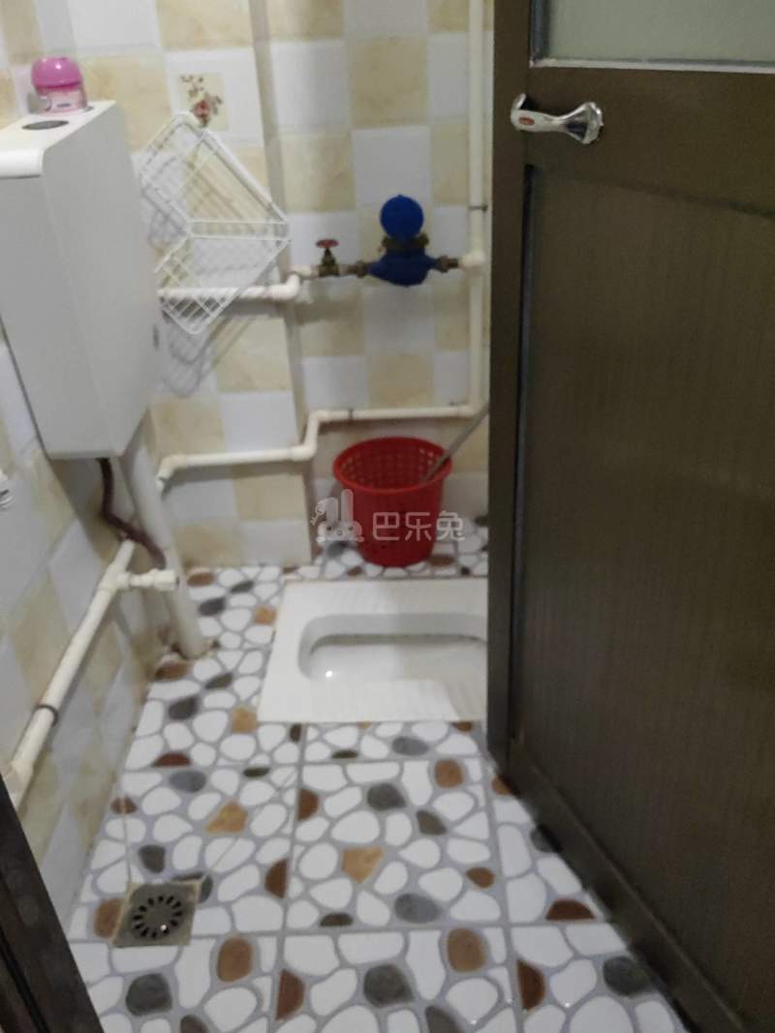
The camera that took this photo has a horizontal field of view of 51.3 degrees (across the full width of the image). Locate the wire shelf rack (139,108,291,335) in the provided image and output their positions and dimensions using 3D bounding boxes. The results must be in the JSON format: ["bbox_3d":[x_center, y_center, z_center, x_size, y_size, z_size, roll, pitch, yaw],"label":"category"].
[{"bbox_3d":[-0.298,-0.501,1.400,0.248,0.350,0.113,-2,32,1],"label":"wire shelf rack"}]

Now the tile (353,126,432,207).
[{"bbox_3d":[0.010,-0.701,1.624,0.155,0.151,0.010,-3,30,1],"label":"tile"}]

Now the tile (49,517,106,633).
[{"bbox_3d":[-0.475,0.094,1.226,0.010,0.149,0.151,-2,32,1],"label":"tile"}]

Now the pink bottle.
[{"bbox_3d":[-0.452,-0.592,1.097,0.069,0.072,0.065,-13,33,-16],"label":"pink bottle"}]

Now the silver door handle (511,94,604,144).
[{"bbox_3d":[0.156,-0.368,0.746,0.050,0.046,0.105,-14,32,-19],"label":"silver door handle"}]

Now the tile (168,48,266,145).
[{"bbox_3d":[-0.297,-0.723,1.399,0.153,0.151,0.010,-3,30,1],"label":"tile"}]

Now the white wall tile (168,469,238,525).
[{"bbox_3d":[-0.409,-0.055,1.780,0.146,0.150,0.010,-3,30,1],"label":"white wall tile"}]

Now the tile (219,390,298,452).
[{"bbox_3d":[-0.261,-0.188,1.665,0.150,0.150,0.010,-2,32,1],"label":"tile"}]

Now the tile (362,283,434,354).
[{"bbox_3d":[0.024,-0.426,1.741,0.151,0.150,0.010,-2,32,1],"label":"tile"}]

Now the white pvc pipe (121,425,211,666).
[{"bbox_3d":[-0.399,0.029,1.465,0.052,0.546,0.052,-2,32,1],"label":"white pvc pipe"}]

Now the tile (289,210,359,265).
[{"bbox_3d":[-0.131,-0.563,1.701,0.144,0.150,0.010,-3,30,1],"label":"tile"}]

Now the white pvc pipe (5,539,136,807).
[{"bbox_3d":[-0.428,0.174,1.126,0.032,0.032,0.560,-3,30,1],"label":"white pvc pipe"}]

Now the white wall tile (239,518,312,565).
[{"bbox_3d":[-0.248,0.055,1.815,0.150,0.120,0.010,-2,32,1],"label":"white wall tile"}]

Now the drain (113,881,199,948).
[{"bbox_3d":[-0.315,0.549,1.115,0.100,0.010,0.097,-3,30,1],"label":"drain"}]

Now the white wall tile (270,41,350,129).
[{"bbox_3d":[-0.141,-0.804,1.508,0.139,0.150,0.010,-2,32,1],"label":"white wall tile"}]

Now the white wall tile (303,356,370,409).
[{"bbox_3d":[-0.116,-0.297,1.853,0.144,0.150,0.010,-3,30,1],"label":"white wall tile"}]

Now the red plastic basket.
[{"bbox_3d":[0.017,-0.024,1.853,0.262,0.222,0.262,-3,31,1],"label":"red plastic basket"}]

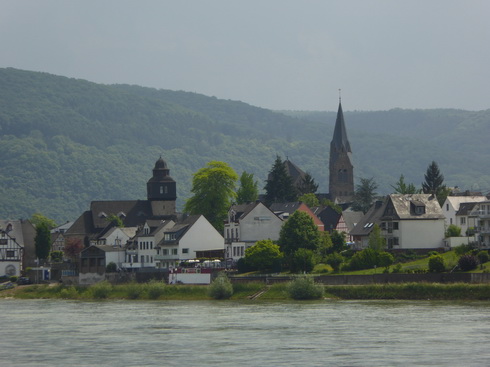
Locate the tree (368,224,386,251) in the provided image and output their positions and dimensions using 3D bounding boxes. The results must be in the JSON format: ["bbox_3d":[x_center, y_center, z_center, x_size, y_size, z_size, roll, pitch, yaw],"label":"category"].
[{"bbox_3d":[22.430,9.570,412.000,3.050,5.250,3.000,0,-2,0],"label":"tree"}]

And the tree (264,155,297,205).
[{"bbox_3d":[7.878,5.326,540.000,8.500,22.000,8.500,0,-2,0],"label":"tree"}]

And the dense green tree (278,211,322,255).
[{"bbox_3d":[10.263,10.448,450.000,7.700,10.600,7.700,0,-2,0],"label":"dense green tree"}]

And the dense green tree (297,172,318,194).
[{"bbox_3d":[14.091,1.917,539.847,4.440,8.500,4.440,0,-2,0],"label":"dense green tree"}]

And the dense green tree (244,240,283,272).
[{"bbox_3d":[3.060,12.200,408.000,6.620,5.450,5.900,0,-2,0],"label":"dense green tree"}]

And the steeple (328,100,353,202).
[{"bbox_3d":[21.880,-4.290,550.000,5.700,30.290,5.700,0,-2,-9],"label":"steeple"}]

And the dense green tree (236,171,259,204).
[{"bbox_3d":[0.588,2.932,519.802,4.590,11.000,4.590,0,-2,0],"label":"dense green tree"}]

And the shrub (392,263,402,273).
[{"bbox_3d":[25.170,13.870,401.000,1.570,1.700,1.600,0,-2,0],"label":"shrub"}]

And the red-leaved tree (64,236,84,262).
[{"bbox_3d":[-34.892,13.556,497.906,4.090,5.220,4.090,0,-2,0],"label":"red-leaved tree"}]

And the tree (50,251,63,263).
[{"bbox_3d":[-39.737,15.389,513.000,2.600,2.500,2.500,0,-2,0],"label":"tree"}]

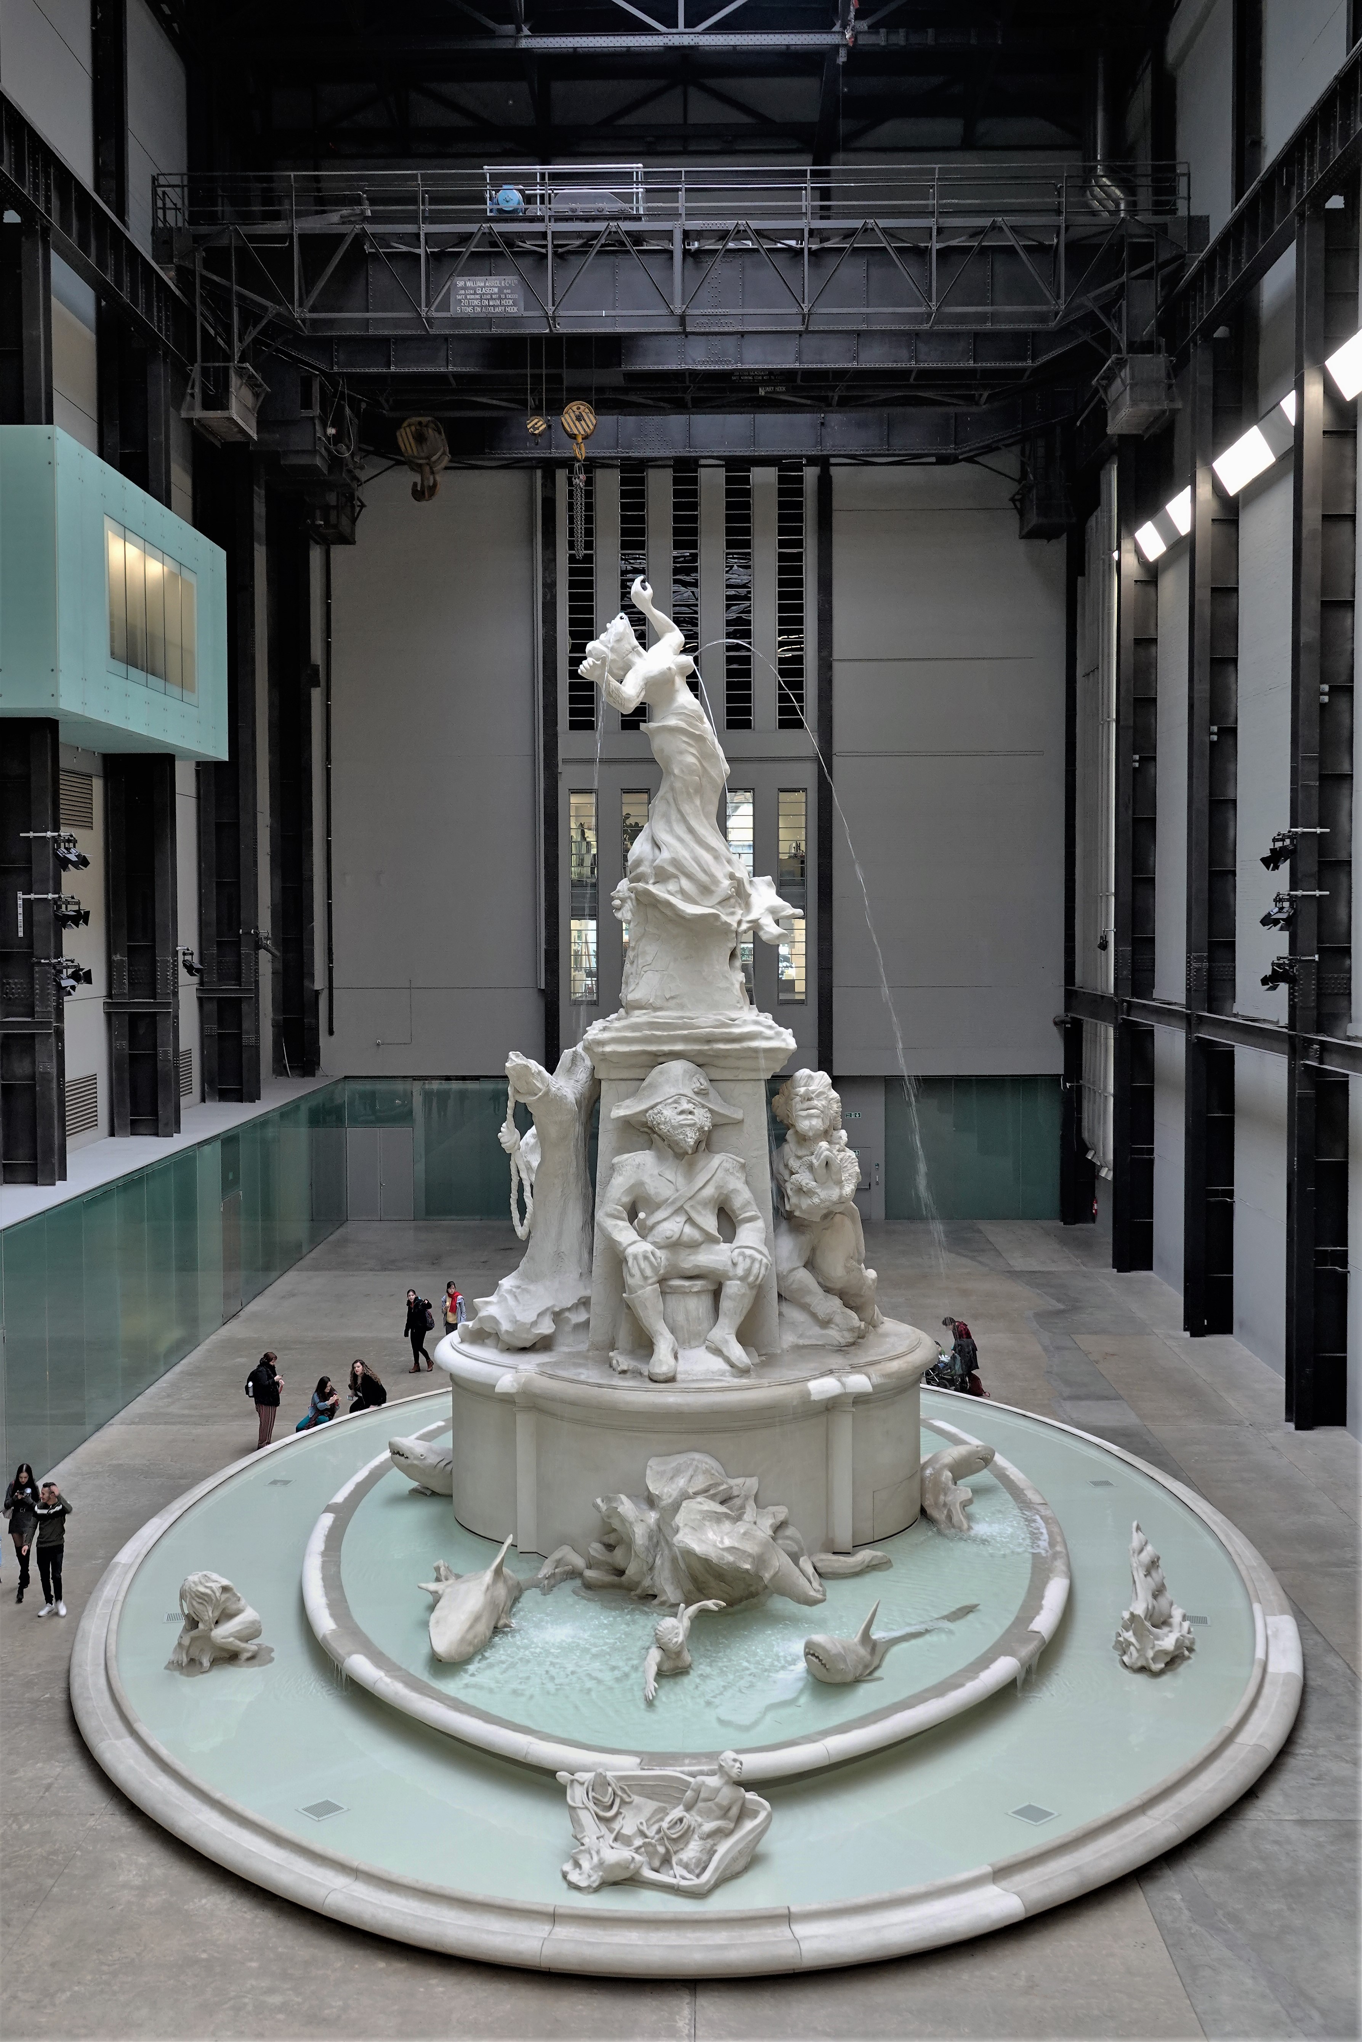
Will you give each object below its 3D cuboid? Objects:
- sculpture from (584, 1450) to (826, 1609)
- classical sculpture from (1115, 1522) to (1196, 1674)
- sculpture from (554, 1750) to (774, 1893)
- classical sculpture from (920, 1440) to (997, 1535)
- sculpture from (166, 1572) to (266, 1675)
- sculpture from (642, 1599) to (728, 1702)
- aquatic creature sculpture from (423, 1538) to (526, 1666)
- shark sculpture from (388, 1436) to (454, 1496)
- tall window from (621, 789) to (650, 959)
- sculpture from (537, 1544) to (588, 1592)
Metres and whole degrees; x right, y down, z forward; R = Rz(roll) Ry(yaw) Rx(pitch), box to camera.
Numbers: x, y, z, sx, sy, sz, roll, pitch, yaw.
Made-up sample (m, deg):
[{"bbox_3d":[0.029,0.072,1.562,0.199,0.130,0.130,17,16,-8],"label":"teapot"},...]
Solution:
[{"bbox_3d":[0.286,6.170,23.657,2.900,1.580,1.350,0,3,1],"label":"sculpture"},{"bbox_3d":[5.404,6.531,22.047,0.880,1.600,0.850,0,3,1],"label":"classical sculpture"},{"bbox_3d":[-0.154,7.118,17.504,1.850,0.950,1.400,0,3,4],"label":"sculpture"},{"bbox_3d":[3.830,6.348,26.417,1.100,0.950,1.000,1,3,18],"label":"classical sculpture"},{"bbox_3d":[-5.354,6.847,22.175,1.000,1.050,0.750,-2,3,-30],"label":"sculpture"},{"bbox_3d":[0.076,6.741,20.836,0.850,0.740,1.000,0,3,9],"label":"sculpture"},{"bbox_3d":[-2.431,6.549,22.416,1.050,0.980,2.150,0,3,11],"label":"aquatic creature sculpture"},{"bbox_3d":[-3.551,6.364,27.731,1.400,0.850,0.800,-1,3,-17],"label":"shark sculpture"},{"bbox_3d":[-1.312,-3.586,55.915,0.840,6.260,0.200,0,3,1],"label":"tall window"},{"bbox_3d":[-1.476,6.731,24.014,0.550,0.460,0.600,2,4,38],"label":"sculpture"}]

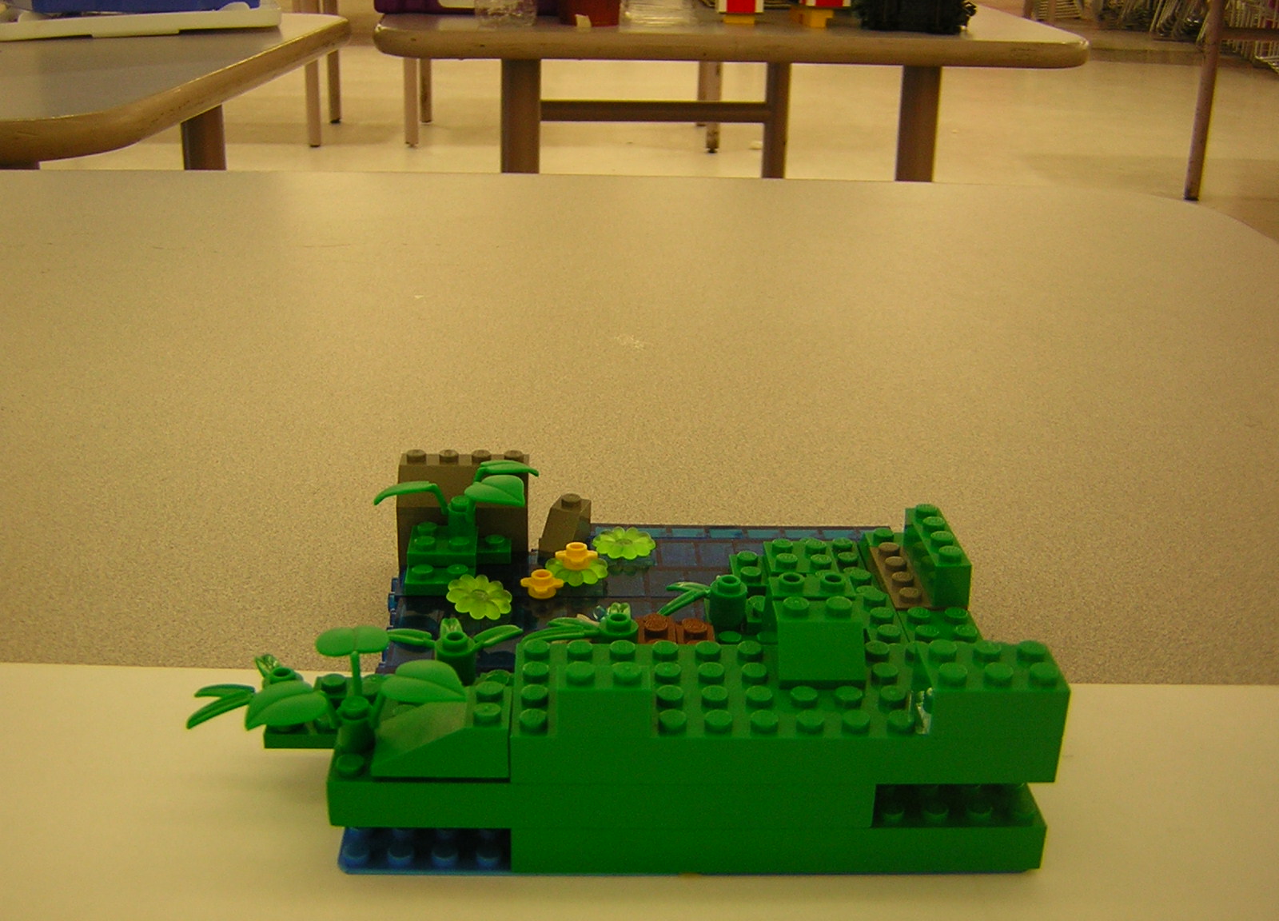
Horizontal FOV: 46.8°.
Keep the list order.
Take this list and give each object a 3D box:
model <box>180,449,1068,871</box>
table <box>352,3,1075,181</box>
[{"bbox_3d":[-0.007,0.030,0.315,0.157,0.044,0.128,1,23,-3],"label":"model"},{"bbox_3d":[0.031,-0.311,2.167,0.762,0.740,1.220,-1,23,-7],"label":"table"}]

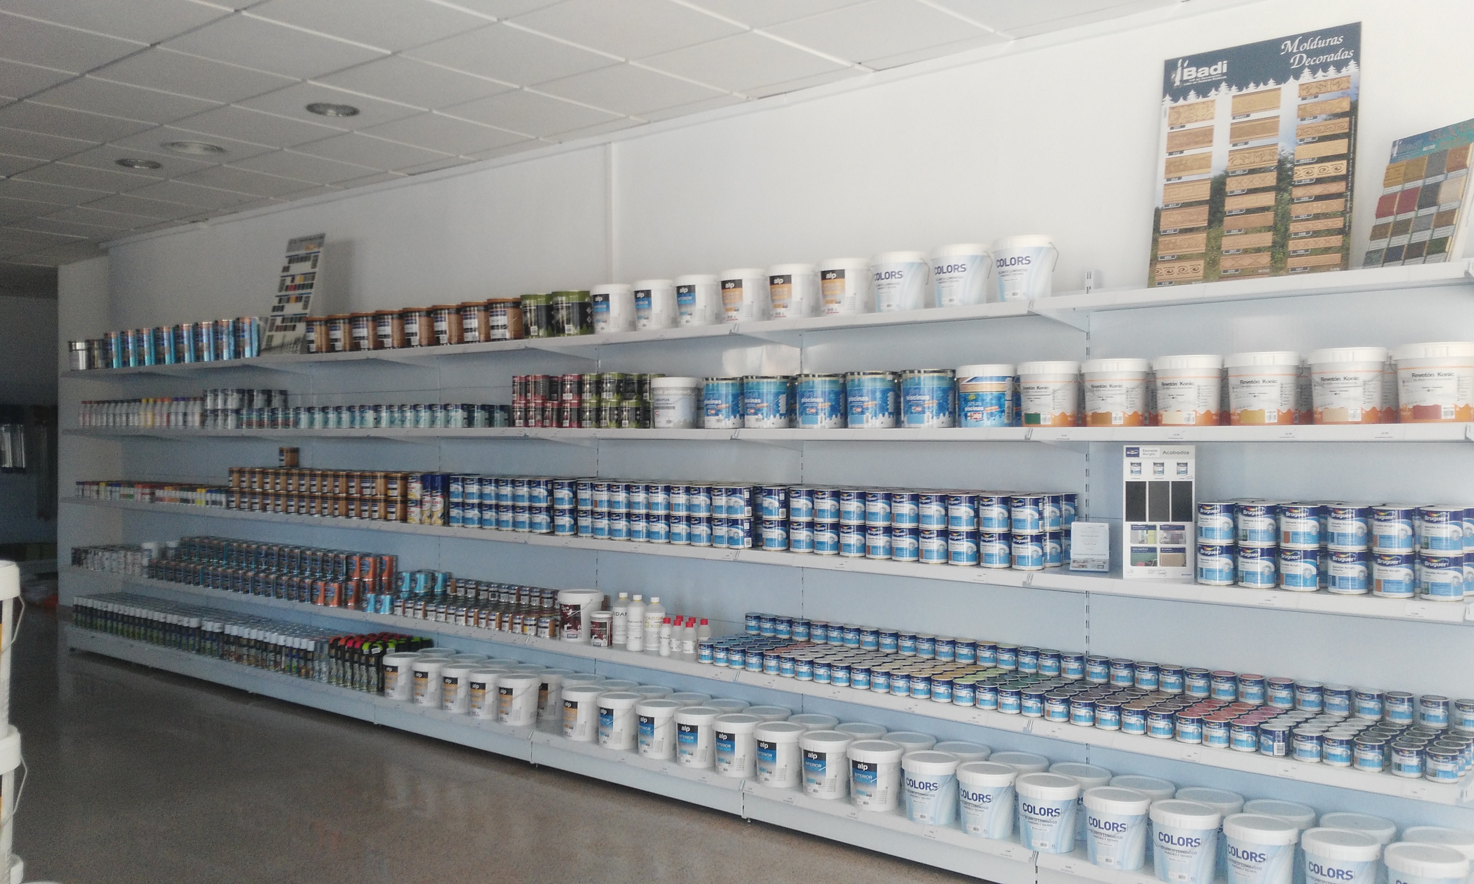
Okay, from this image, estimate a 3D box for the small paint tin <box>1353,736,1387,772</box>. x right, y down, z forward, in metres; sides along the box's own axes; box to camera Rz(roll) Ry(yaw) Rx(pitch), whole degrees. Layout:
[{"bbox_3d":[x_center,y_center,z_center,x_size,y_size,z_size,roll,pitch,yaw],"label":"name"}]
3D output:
[{"bbox_3d":[1.741,0.859,3.208,0.073,0.078,0.073,1,1,38],"label":"small paint tin"}]

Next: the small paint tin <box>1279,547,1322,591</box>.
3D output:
[{"bbox_3d":[1.609,0.365,3.333,0.100,0.119,0.100,0,1,35],"label":"small paint tin"}]

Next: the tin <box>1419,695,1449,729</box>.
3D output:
[{"bbox_3d":[1.984,0.768,3.316,0.073,0.075,0.073,1,1,39],"label":"tin"}]

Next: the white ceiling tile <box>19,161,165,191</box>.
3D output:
[{"bbox_3d":[-3.638,-1.486,6.560,0.600,0.018,0.600,1,1,39],"label":"white ceiling tile"}]

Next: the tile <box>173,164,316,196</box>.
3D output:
[{"bbox_3d":[-2.832,-1.495,6.702,0.595,0.020,0.597,0,2,38],"label":"tile"}]

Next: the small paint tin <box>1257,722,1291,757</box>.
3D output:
[{"bbox_3d":[1.513,0.838,3.286,0.073,0.077,0.073,1,1,38],"label":"small paint tin"}]

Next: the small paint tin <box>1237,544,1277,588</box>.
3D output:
[{"bbox_3d":[1.486,0.356,3.330,0.102,0.117,0.102,1,1,38],"label":"small paint tin"}]

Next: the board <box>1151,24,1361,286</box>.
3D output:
[{"bbox_3d":[1.579,-0.859,3.580,0.575,0.790,0.020,1,-11,39],"label":"board"}]

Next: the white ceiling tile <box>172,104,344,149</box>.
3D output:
[{"bbox_3d":[-2.217,-1.451,5.394,0.595,0.020,0.595,1,2,38],"label":"white ceiling tile"}]

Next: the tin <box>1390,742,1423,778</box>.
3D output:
[{"bbox_3d":[1.813,0.859,3.152,0.073,0.078,0.073,0,1,16],"label":"tin"}]

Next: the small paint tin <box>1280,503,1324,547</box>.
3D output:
[{"bbox_3d":[1.606,0.235,3.328,0.099,0.113,0.099,1,2,38],"label":"small paint tin"}]

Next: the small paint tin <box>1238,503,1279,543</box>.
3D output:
[{"bbox_3d":[1.486,0.233,3.329,0.102,0.117,0.102,1,1,38],"label":"small paint tin"}]

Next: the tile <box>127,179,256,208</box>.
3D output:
[{"bbox_3d":[-3.225,-1.479,6.950,0.600,0.018,0.600,1,1,39],"label":"tile"}]

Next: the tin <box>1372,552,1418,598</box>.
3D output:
[{"bbox_3d":[1.792,0.364,3.184,0.099,0.113,0.099,1,2,38],"label":"tin"}]

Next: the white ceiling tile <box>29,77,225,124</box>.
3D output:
[{"bbox_3d":[-2.603,-1.454,4.967,0.595,0.018,0.595,1,1,38],"label":"white ceiling tile"}]

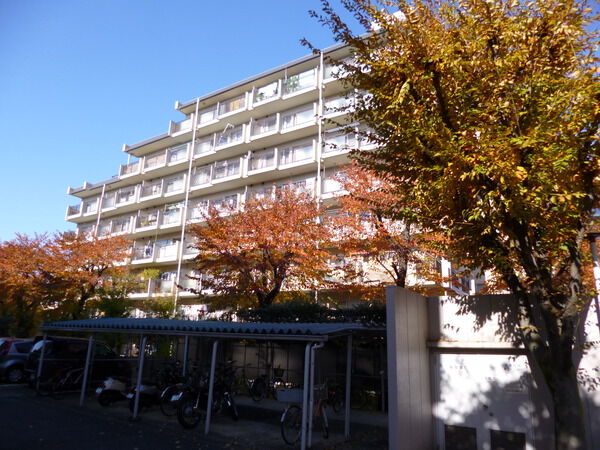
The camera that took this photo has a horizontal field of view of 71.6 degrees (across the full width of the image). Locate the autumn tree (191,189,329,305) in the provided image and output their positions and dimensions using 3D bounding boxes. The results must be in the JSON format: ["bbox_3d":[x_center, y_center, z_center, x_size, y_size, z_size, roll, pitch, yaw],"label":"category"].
[{"bbox_3d":[-1.854,2.294,17.404,5.900,8.130,5.900,-8,-18,31],"label":"autumn tree"}]

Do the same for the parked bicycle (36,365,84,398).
[{"bbox_3d":[-7.151,4.649,12.777,0.550,1.030,1.700,-8,-18,31],"label":"parked bicycle"}]

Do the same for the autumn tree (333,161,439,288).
[{"bbox_3d":[3.558,1.618,15.005,4.900,8.540,4.900,-8,-18,31],"label":"autumn tree"}]

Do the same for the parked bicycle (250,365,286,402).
[{"bbox_3d":[-0.965,4.971,13.198,0.550,1.050,1.720,-8,-18,31],"label":"parked bicycle"}]

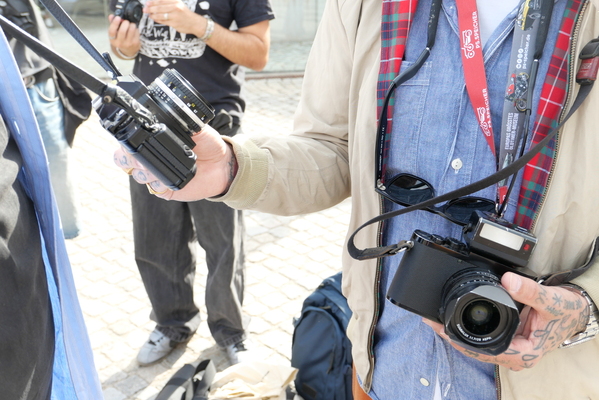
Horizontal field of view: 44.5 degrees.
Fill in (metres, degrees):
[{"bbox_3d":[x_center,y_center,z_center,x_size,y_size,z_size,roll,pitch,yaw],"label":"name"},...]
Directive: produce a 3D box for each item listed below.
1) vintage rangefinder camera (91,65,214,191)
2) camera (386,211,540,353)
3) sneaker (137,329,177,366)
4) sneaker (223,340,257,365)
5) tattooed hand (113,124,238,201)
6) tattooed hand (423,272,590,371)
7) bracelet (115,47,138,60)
[{"bbox_3d":[-0.136,-0.079,0.701,0.094,0.089,0.141,-47,26,-10],"label":"vintage rangefinder camera"},{"bbox_3d":[0.167,0.077,0.688,0.132,0.110,0.102,18,14,-1],"label":"camera"},{"bbox_3d":[-0.506,0.499,2.725,0.105,0.115,0.290,12,24,28],"label":"sneaker"},{"bbox_3d":[-0.222,0.517,2.678,0.105,0.115,0.290,-5,22,-12],"label":"sneaker"},{"bbox_3d":[-0.123,-0.036,0.720,0.117,0.075,0.090,-4,21,-10],"label":"tattooed hand"},{"bbox_3d":[0.199,0.115,0.700,0.148,0.083,0.085,-5,22,-13],"label":"tattooed hand"},{"bbox_3d":[-0.485,-0.416,2.060,0.067,0.018,0.058,5,46,-5],"label":"bracelet"}]

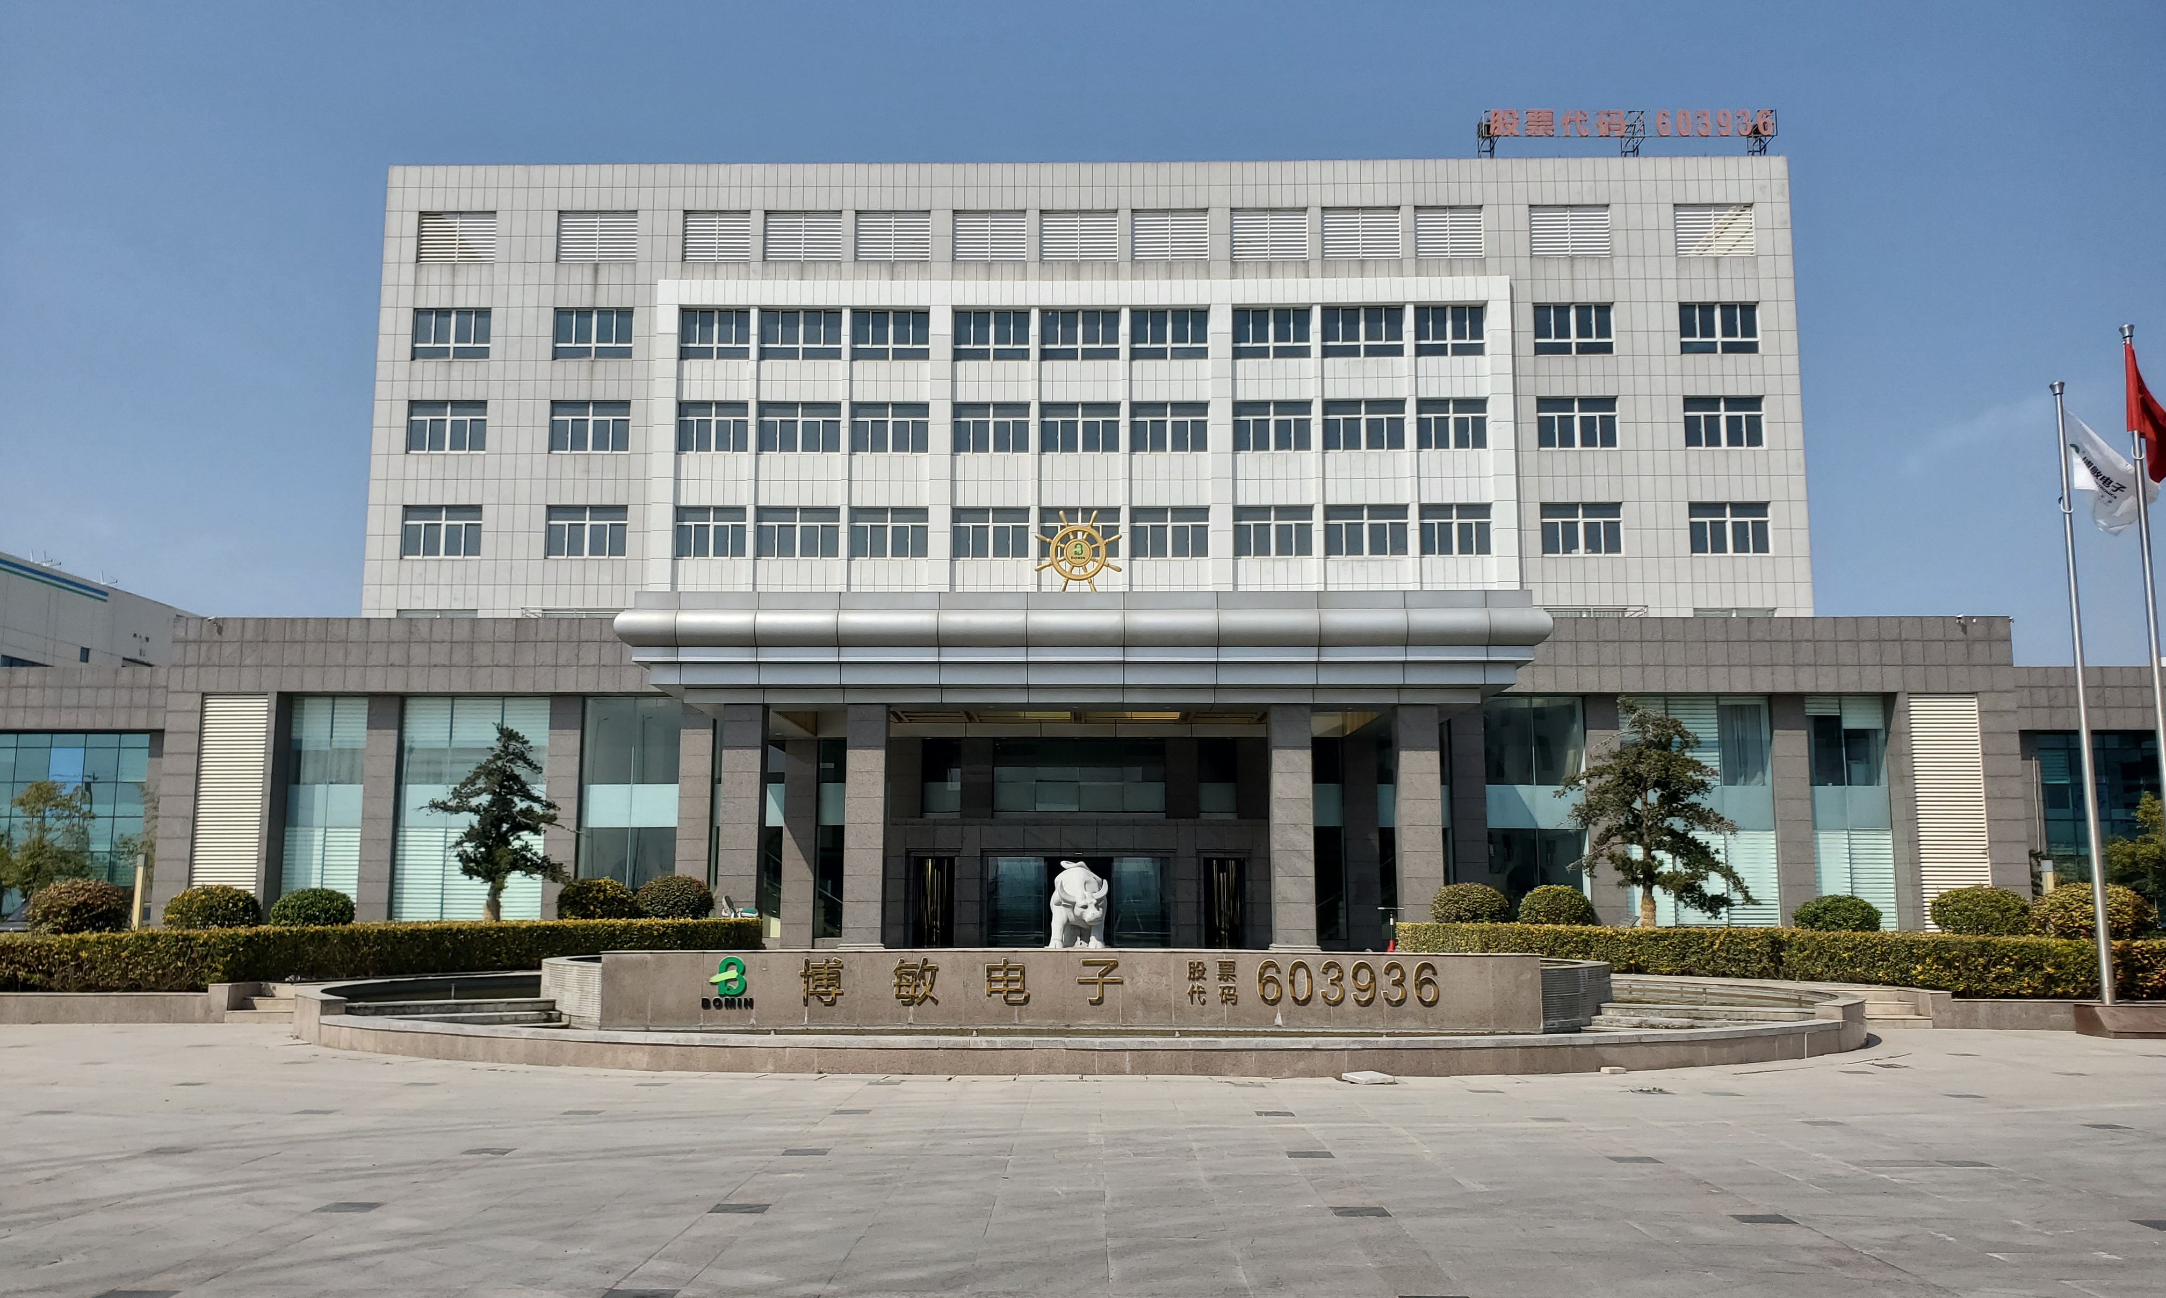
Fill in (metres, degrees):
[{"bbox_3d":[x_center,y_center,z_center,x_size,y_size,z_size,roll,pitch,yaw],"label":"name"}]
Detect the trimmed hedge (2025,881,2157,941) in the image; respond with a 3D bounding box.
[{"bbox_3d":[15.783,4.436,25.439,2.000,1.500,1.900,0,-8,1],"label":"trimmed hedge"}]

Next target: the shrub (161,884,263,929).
[{"bbox_3d":[-14.618,4.546,27.329,1.691,1.150,1.650,0,-8,0],"label":"shrub"}]

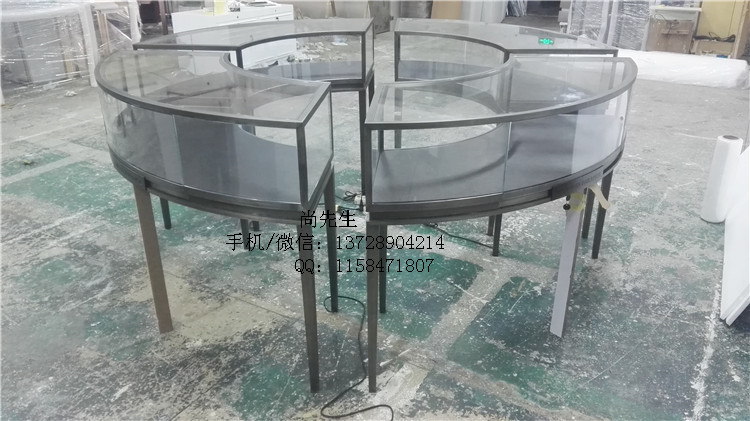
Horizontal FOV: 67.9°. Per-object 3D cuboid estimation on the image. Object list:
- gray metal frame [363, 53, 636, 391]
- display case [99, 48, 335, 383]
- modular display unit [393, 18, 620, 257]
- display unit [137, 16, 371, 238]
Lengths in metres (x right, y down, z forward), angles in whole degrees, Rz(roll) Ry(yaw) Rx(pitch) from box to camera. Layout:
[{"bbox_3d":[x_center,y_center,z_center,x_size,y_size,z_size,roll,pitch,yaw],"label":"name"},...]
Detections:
[{"bbox_3d":[0.493,-0.014,2.153,1.385,0.970,0.625,-20,32,-34],"label":"gray metal frame"},{"bbox_3d":[-0.626,-0.037,2.206,0.625,0.970,1.385,-22,33,-37],"label":"display case"},{"bbox_3d":[0.584,-0.490,3.115,0.625,0.970,1.385,-22,34,-37],"label":"modular display unit"},{"bbox_3d":[-0.535,-0.513,3.169,1.385,0.970,0.625,-20,32,-34],"label":"display unit"}]

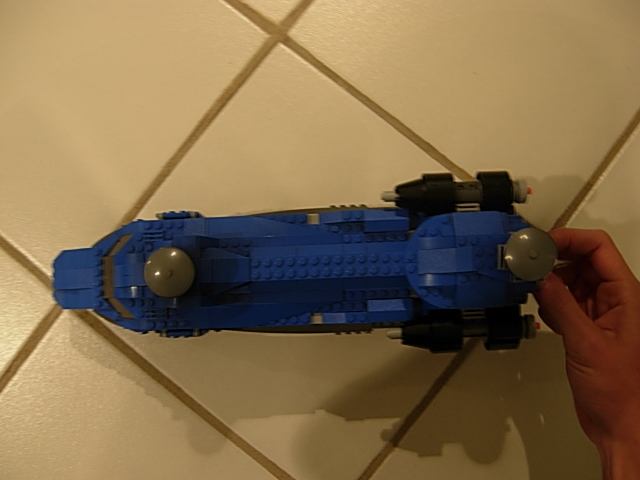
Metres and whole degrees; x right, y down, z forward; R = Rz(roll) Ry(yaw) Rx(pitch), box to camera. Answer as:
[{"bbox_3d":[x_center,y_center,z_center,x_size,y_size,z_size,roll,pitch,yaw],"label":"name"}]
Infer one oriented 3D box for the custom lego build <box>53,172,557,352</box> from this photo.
[{"bbox_3d":[-0.026,0.021,0.480,0.372,0.183,0.131,-3,86,0],"label":"custom lego build"}]

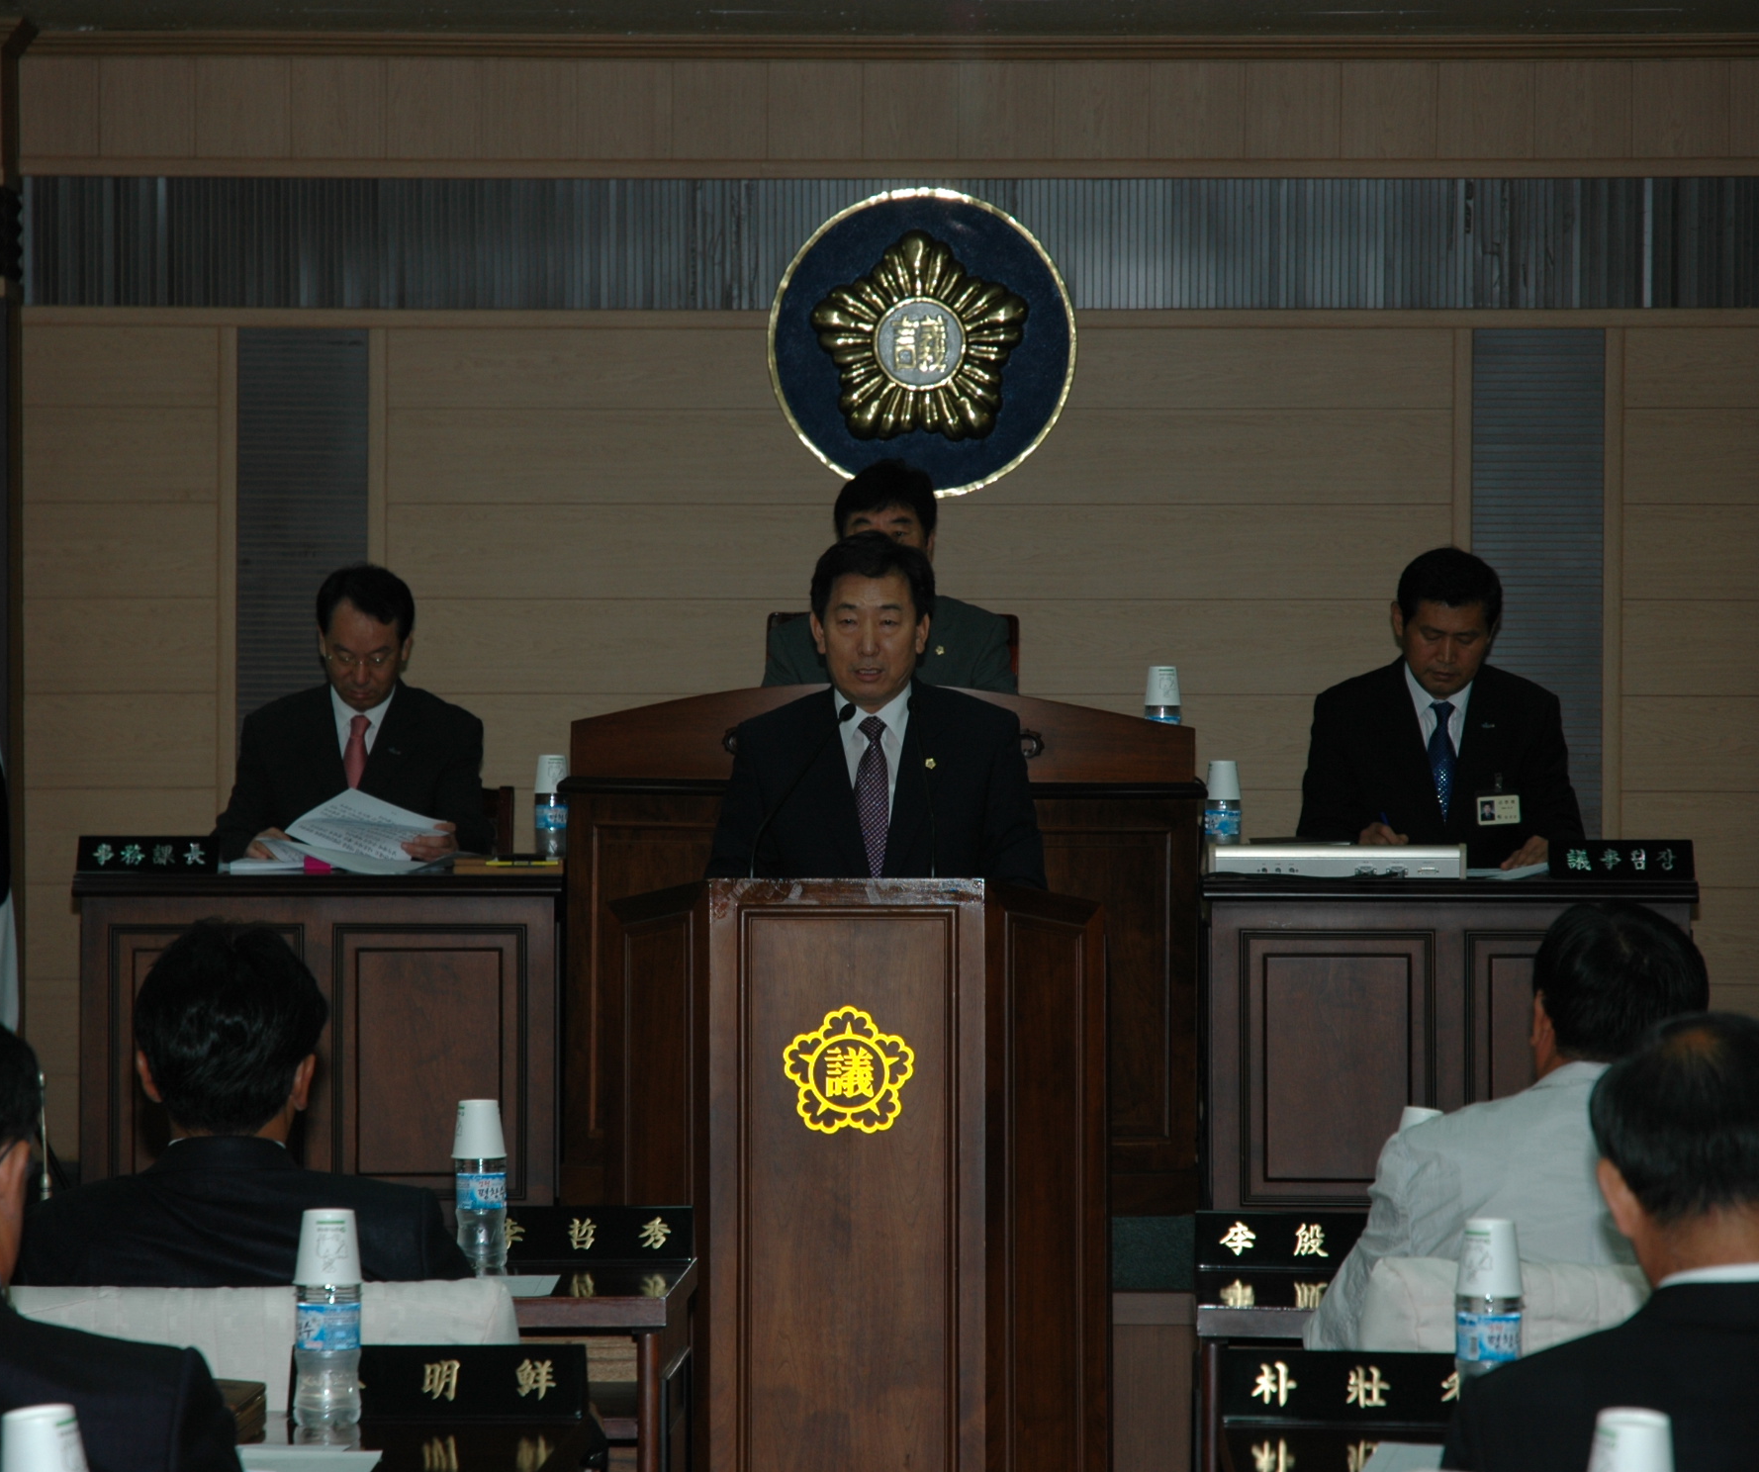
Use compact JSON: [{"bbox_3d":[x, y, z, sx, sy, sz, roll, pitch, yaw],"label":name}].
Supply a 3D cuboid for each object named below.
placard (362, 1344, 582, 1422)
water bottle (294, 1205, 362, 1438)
[{"bbox_3d":[-0.437,0.641,6.414,0.298,0.074,0.075,0,0,-1],"label":"placard"},{"bbox_3d":[-0.550,0.580,6.450,0.068,0.216,0.068,0,1,2],"label":"water bottle"}]

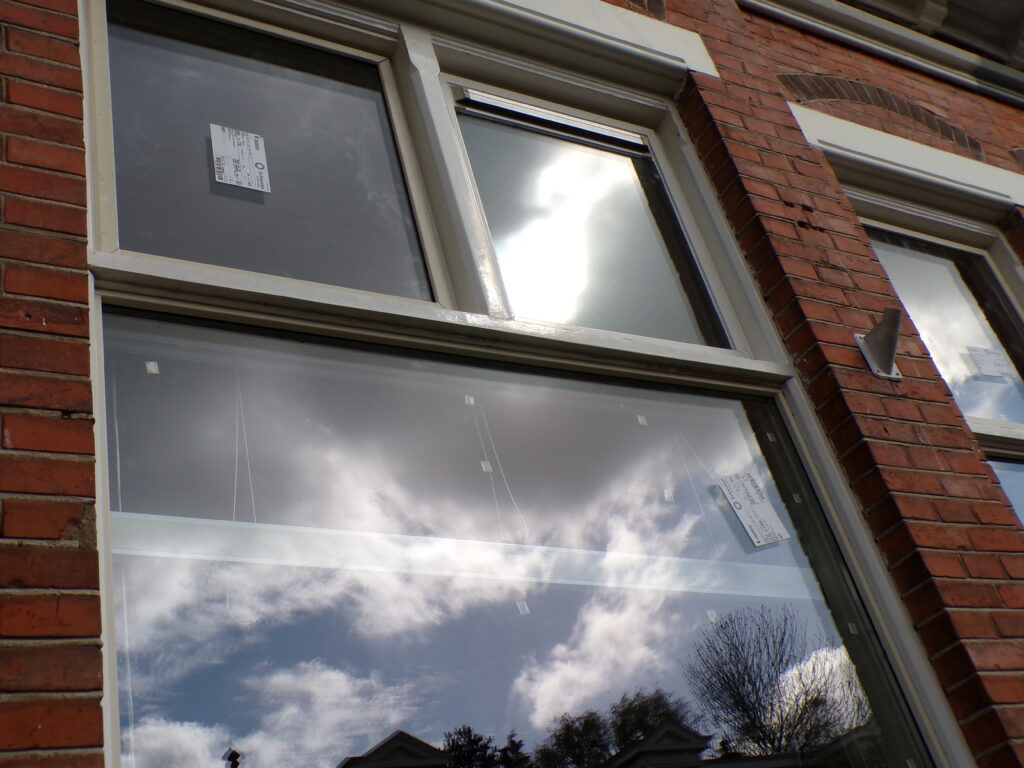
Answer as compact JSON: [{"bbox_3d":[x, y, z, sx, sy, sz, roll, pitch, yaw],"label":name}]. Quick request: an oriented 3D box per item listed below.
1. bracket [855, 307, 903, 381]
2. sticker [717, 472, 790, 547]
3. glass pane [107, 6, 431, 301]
[{"bbox_3d":[0.831,-0.100,2.399,0.095,0.145,0.108,7,-39,-32],"label":"bracket"},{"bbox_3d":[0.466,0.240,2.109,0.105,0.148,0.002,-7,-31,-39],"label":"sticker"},{"bbox_3d":[-0.471,-0.452,2.096,0.579,0.697,0.020,7,-39,-32],"label":"glass pane"}]

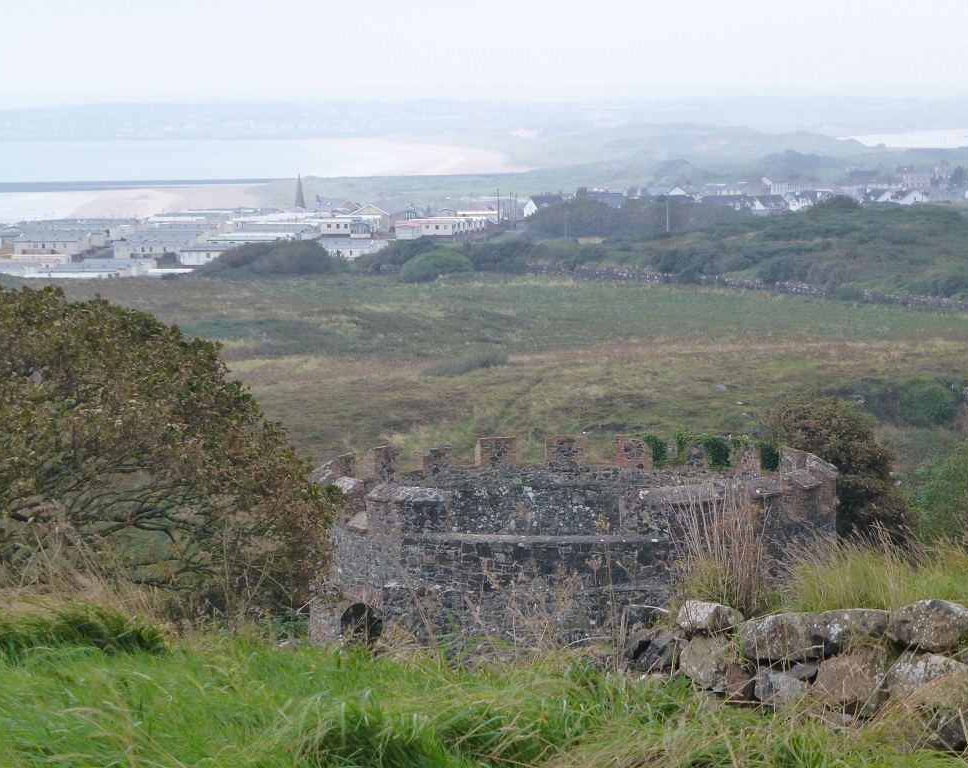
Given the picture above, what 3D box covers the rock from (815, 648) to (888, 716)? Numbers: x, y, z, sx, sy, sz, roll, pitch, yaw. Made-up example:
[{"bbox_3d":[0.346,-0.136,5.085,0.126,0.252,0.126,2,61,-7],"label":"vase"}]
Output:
[{"bbox_3d":[1.451,1.179,12.149,0.292,0.261,0.246,0,5,0],"label":"rock"}]

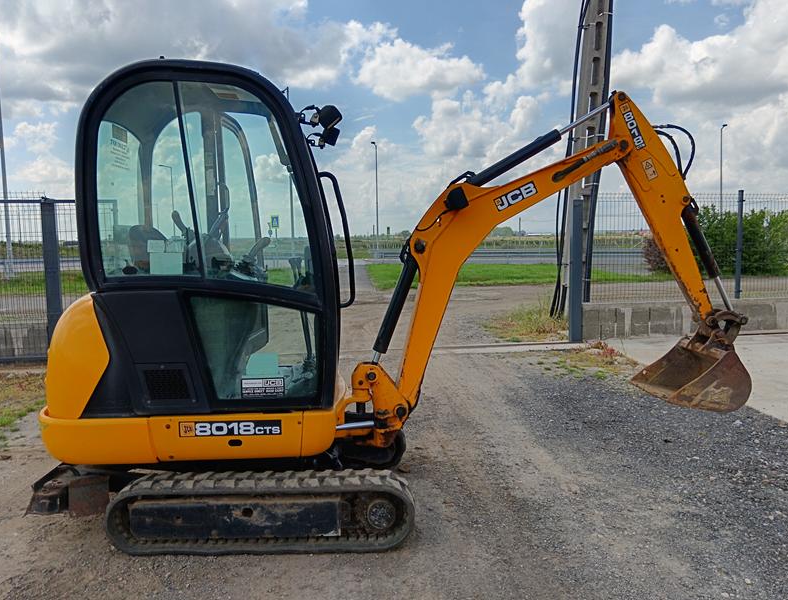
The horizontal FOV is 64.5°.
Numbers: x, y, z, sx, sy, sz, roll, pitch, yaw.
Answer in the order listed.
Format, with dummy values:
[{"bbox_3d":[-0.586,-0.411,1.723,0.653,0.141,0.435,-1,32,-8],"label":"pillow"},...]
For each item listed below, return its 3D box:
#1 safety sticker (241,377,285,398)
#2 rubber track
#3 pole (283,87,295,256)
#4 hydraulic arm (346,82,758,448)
[{"bbox_3d":[-0.642,0.427,3.045,0.214,0.107,0.005,-1,6,-1],"label":"safety sticker"},{"bbox_3d":[-0.636,1.033,3.085,1.470,0.355,0.230,-1,6,-1],"label":"rubber track"},{"bbox_3d":[-5.100,-5.880,30.500,0.450,8.700,0.250,2,7,27],"label":"pole"},{"bbox_3d":[0.808,-0.172,3.505,2.220,1.945,0.460,-1,6,-1],"label":"hydraulic arm"}]

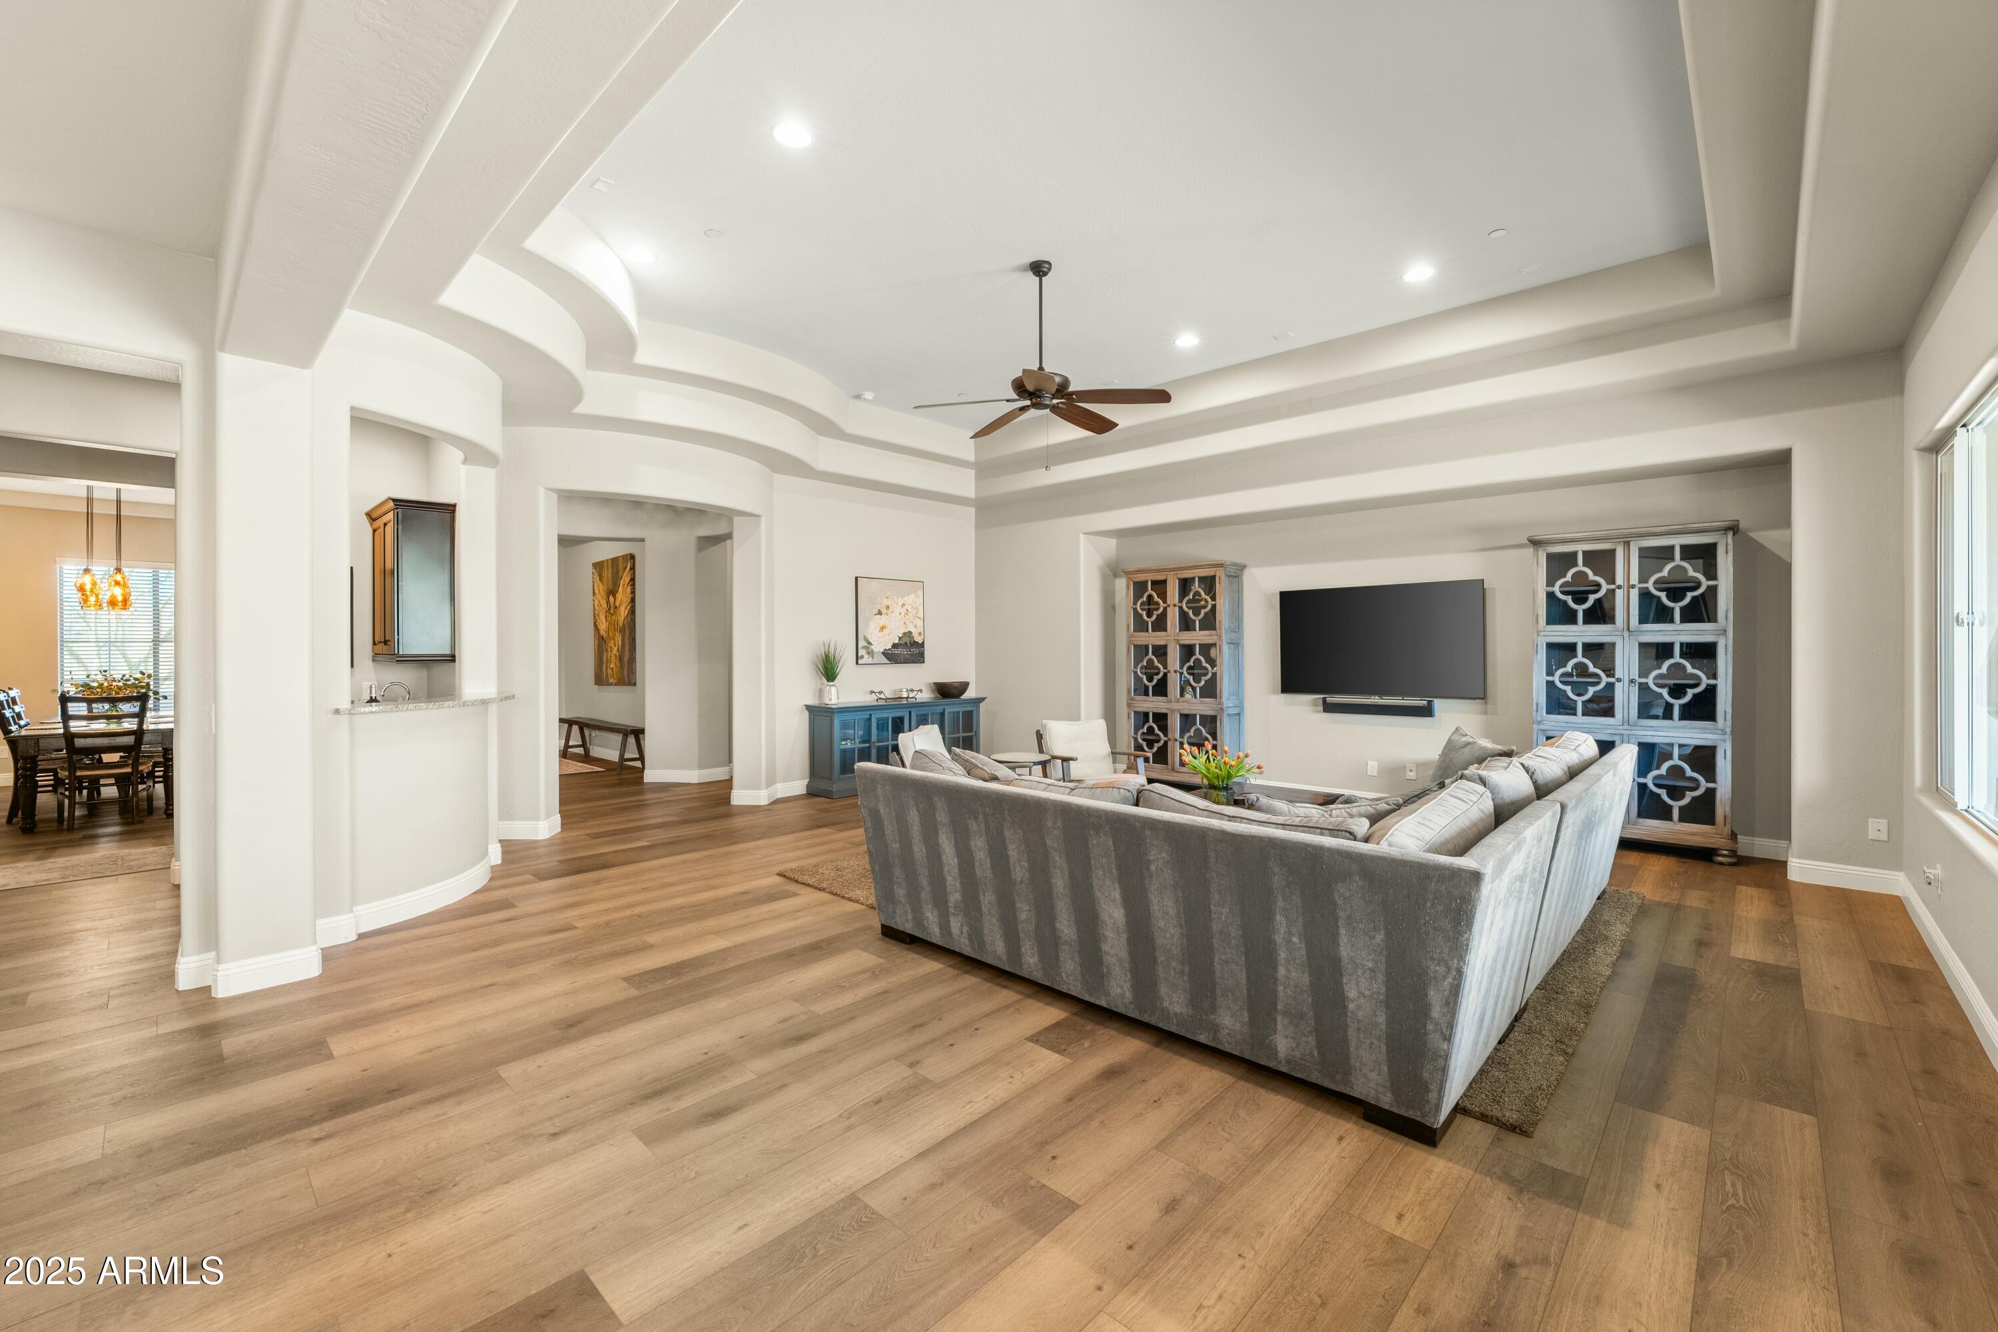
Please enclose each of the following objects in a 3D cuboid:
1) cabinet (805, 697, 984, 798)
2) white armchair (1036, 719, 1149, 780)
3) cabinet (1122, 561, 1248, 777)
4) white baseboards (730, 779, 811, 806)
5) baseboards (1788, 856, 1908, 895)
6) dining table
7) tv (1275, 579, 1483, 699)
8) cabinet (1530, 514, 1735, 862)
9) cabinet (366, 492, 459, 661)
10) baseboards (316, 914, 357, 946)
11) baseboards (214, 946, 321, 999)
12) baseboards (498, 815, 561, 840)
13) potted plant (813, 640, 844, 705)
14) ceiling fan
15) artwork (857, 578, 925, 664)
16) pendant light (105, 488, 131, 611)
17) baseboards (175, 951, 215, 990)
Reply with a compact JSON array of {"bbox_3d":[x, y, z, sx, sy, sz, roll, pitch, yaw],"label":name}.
[{"bbox_3d":[-1.050,0.851,8.574,0.480,0.915,2.140,0,0,45],"label":"cabinet"},{"bbox_3d":[0.740,0.841,5.949,0.680,0.800,0.760,-1,2,-41],"label":"white armchair"},{"bbox_3d":[1.820,0.129,7.699,1.110,2.150,0.410,1,2,44],"label":"cabinet"},{"bbox_3d":[-2.159,1.249,7.573,0.300,0.140,0.840,0,0,45],"label":"white baseboards"},{"bbox_3d":[4.850,1.206,4.458,0.450,0.133,0.030,1,2,44],"label":"baseboards"},{"bbox_3d":[-7.654,0.850,6.681,2.050,0.750,1.000,1,2,44],"label":"dining table"},{"bbox_3d":[3.297,-0.213,6.802,1.680,0.960,0.070,0,0,43],"label":"tv"},{"bbox_3d":[4.310,0.183,5.333,1.090,2.150,0.410,1,2,44],"label":"cabinet"},{"bbox_3d":[-4.037,-0.560,5.324,0.840,1.050,0.370,1,2,44],"label":"cabinet"},{"bbox_3d":[-3.203,1.278,3.755,0.045,0.135,0.170,0,0,45],"label":"baseboards"},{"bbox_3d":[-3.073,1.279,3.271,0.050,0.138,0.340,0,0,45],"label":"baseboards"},{"bbox_3d":[-3.665,1.266,6.112,0.335,0.138,0.300,0,0,1],"label":"baseboards"},{"bbox_3d":[-1.613,0.055,7.383,0.290,0.616,0.300,0,1,0],"label":"potted plant"},{"bbox_3d":[0.247,-1.944,4.540,1.540,0.890,1.540,0,1,0],"label":"ceiling fan"},{"bbox_3d":[-1.201,-0.491,8.728,0.040,0.950,0.935,0,0,45],"label":"artwork"},{"bbox_3d":[-7.713,-1.084,6.779,0.150,1.200,0.150,0,1,0],"label":"pendant light"},{"bbox_3d":[-3.371,1.280,3.257,0.050,0.138,0.120,0,0,45],"label":"baseboards"}]

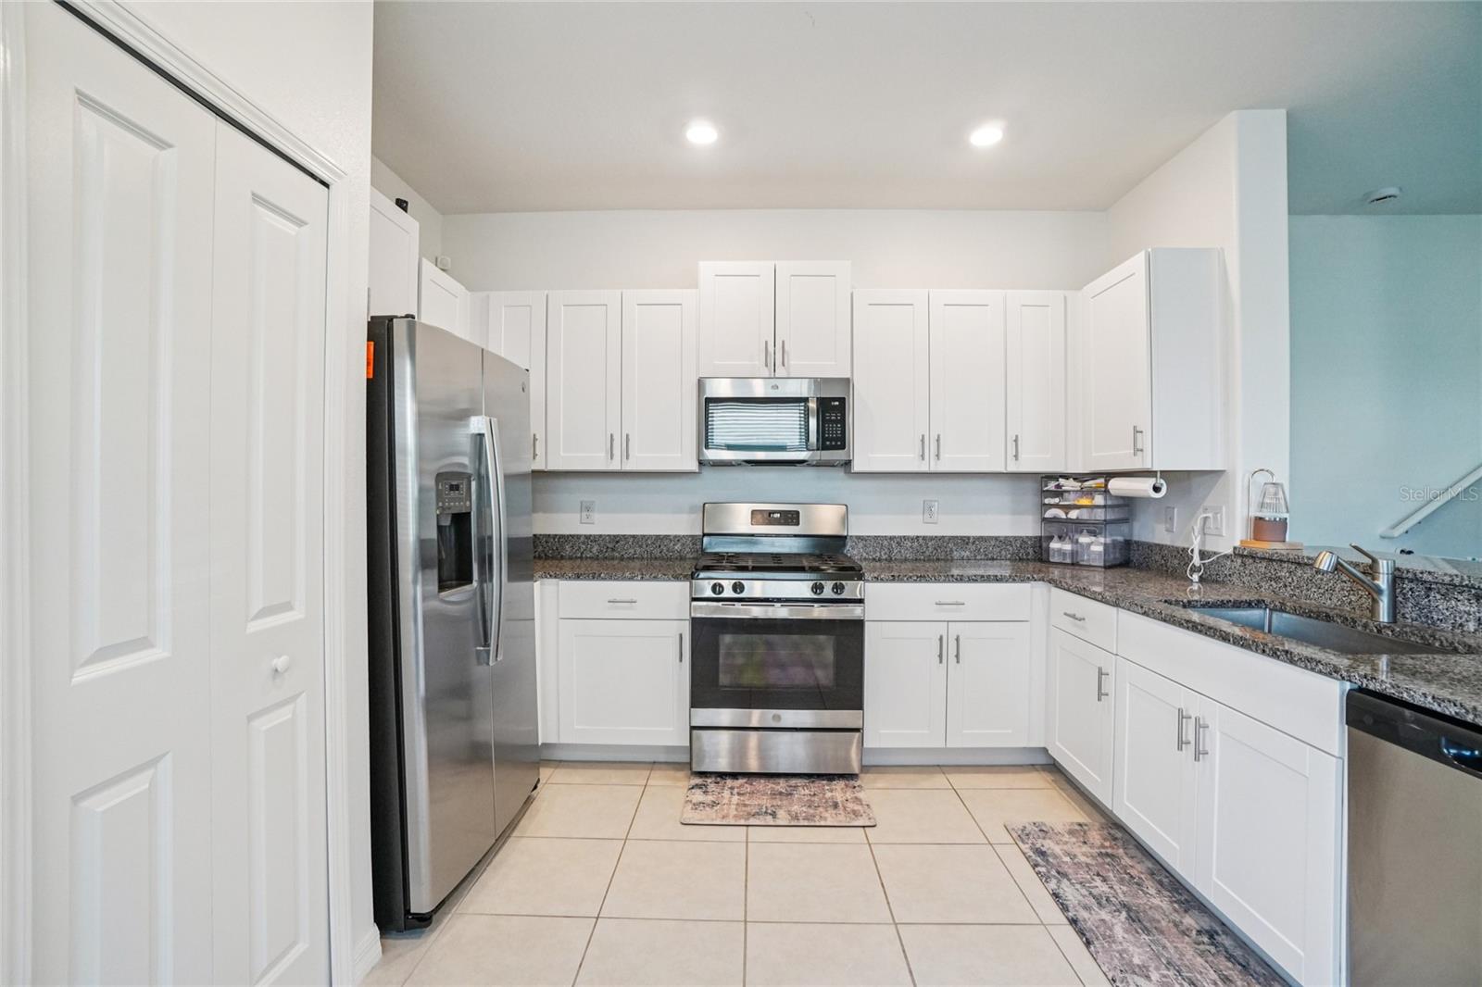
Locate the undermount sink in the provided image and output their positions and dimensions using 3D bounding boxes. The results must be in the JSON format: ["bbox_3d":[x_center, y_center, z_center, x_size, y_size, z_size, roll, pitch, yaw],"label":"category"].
[{"bbox_3d":[1.570,0.485,1.745,0.410,0.210,0.720,0,0,2],"label":"undermount sink"}]

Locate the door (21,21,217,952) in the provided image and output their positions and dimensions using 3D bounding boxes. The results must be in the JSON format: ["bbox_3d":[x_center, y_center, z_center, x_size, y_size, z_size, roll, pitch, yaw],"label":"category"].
[{"bbox_3d":[-1.079,0.264,1.081,0.035,2.015,0.318,0,0,1],"label":"door"}]

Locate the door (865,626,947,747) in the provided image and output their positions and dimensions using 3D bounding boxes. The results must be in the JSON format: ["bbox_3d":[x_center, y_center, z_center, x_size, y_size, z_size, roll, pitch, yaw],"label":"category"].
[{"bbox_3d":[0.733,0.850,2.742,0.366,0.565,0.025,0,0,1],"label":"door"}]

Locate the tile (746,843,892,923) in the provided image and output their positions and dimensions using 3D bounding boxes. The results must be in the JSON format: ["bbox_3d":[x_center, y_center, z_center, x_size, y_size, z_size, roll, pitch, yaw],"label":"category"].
[{"bbox_3d":[0.243,1.286,2.053,0.448,0.010,0.422,0,0,1],"label":"tile"}]

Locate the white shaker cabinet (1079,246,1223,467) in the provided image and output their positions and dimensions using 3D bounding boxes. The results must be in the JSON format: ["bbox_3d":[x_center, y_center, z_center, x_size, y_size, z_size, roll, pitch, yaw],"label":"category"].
[{"bbox_3d":[1.840,-0.557,2.810,0.319,0.914,0.516,0,0,1],"label":"white shaker cabinet"}]

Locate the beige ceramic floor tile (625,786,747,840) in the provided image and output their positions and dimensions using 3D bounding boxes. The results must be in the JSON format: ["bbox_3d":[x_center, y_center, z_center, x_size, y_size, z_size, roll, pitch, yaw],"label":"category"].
[{"bbox_3d":[-0.195,1.282,2.480,0.444,0.010,0.430,0,0,1],"label":"beige ceramic floor tile"}]

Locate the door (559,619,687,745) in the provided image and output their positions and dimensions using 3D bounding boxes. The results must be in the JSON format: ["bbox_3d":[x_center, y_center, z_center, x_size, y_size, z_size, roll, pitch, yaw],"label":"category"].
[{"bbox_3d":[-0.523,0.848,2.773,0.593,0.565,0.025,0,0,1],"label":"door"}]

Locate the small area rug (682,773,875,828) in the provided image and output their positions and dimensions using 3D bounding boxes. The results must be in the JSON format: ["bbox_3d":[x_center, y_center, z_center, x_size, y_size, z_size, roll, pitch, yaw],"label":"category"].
[{"bbox_3d":[0.149,1.273,2.581,0.750,0.010,0.430,0,0,1],"label":"small area rug"}]

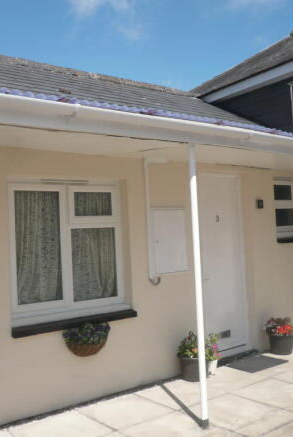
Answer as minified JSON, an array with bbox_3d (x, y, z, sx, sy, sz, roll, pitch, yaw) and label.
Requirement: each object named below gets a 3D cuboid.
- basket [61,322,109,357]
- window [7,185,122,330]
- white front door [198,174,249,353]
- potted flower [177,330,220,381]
[{"bbox_3d":[-0.490,1.089,4.253,0.440,0.300,0.240,-2,-1,-32],"label":"basket"},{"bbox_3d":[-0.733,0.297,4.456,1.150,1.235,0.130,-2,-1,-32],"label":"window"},{"bbox_3d":[0.825,0.538,5.449,0.810,2.080,0.100,-2,-1,-32],"label":"white front door"},{"bbox_3d":[0.532,1.375,4.812,0.420,0.510,0.360,-2,-1,-32],"label":"potted flower"}]

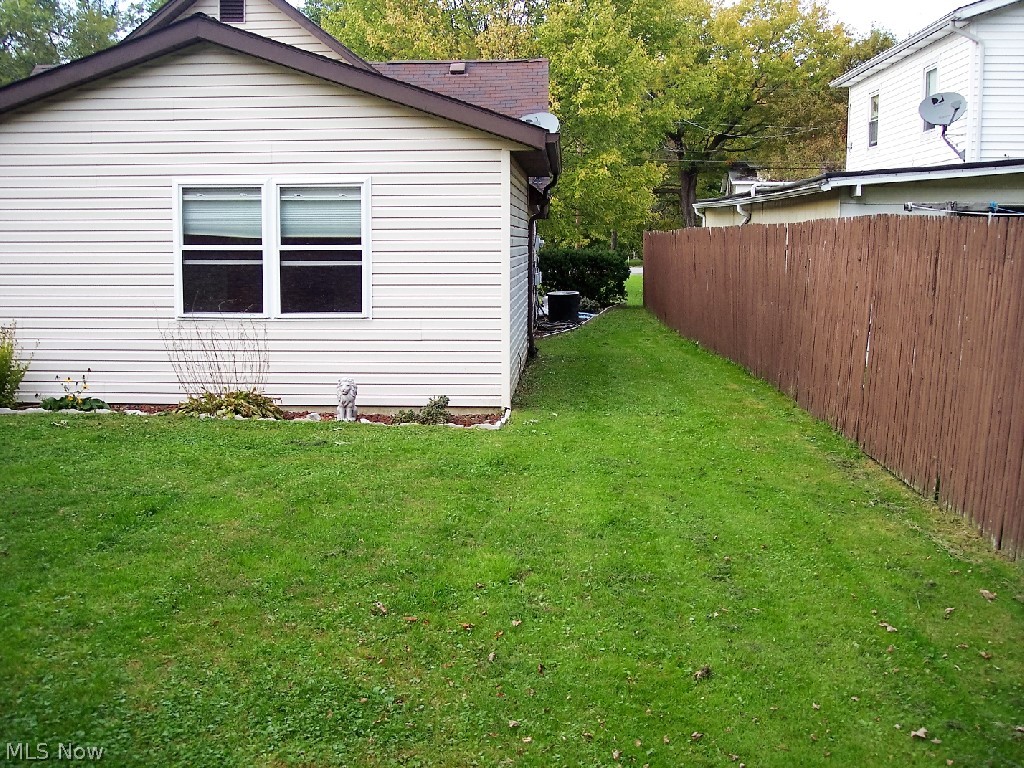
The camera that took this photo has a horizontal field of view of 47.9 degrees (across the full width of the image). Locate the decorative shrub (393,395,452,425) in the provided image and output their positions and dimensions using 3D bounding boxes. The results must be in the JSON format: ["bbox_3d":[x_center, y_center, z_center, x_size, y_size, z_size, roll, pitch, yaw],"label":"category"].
[{"bbox_3d":[-0.832,0.239,10.757,0.534,0.246,0.420,0,7,3],"label":"decorative shrub"}]

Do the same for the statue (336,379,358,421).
[{"bbox_3d":[-1.536,0.151,10.792,0.179,0.393,0.230,0,7,-2],"label":"statue"}]

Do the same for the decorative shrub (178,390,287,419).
[{"bbox_3d":[-2.639,0.191,10.842,0.932,0.229,0.650,0,7,3],"label":"decorative shrub"}]

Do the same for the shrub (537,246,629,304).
[{"bbox_3d":[1.794,-2.780,29.329,2.363,1.408,1.400,0,7,3],"label":"shrub"}]

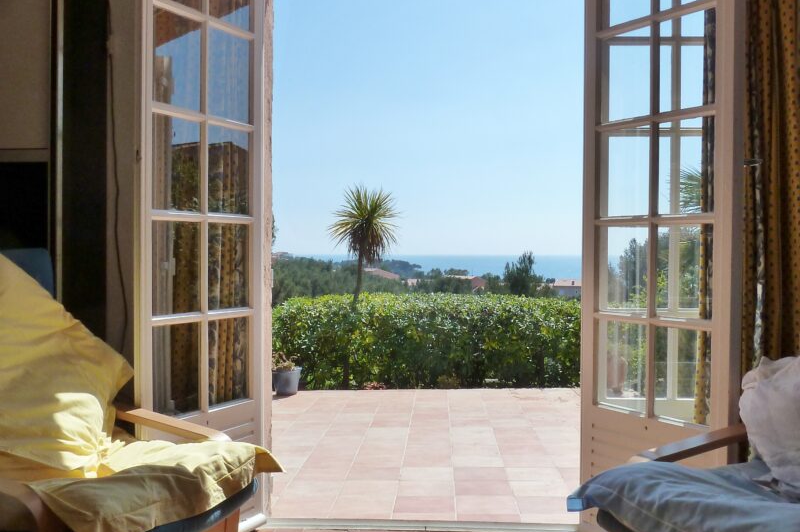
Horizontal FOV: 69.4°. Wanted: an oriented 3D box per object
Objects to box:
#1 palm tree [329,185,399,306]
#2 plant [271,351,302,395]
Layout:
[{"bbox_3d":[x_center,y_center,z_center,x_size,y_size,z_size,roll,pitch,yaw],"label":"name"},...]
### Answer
[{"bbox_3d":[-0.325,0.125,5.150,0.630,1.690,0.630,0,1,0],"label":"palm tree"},{"bbox_3d":[-0.943,0.897,4.800,0.270,0.350,0.270,0,1,0],"label":"plant"}]

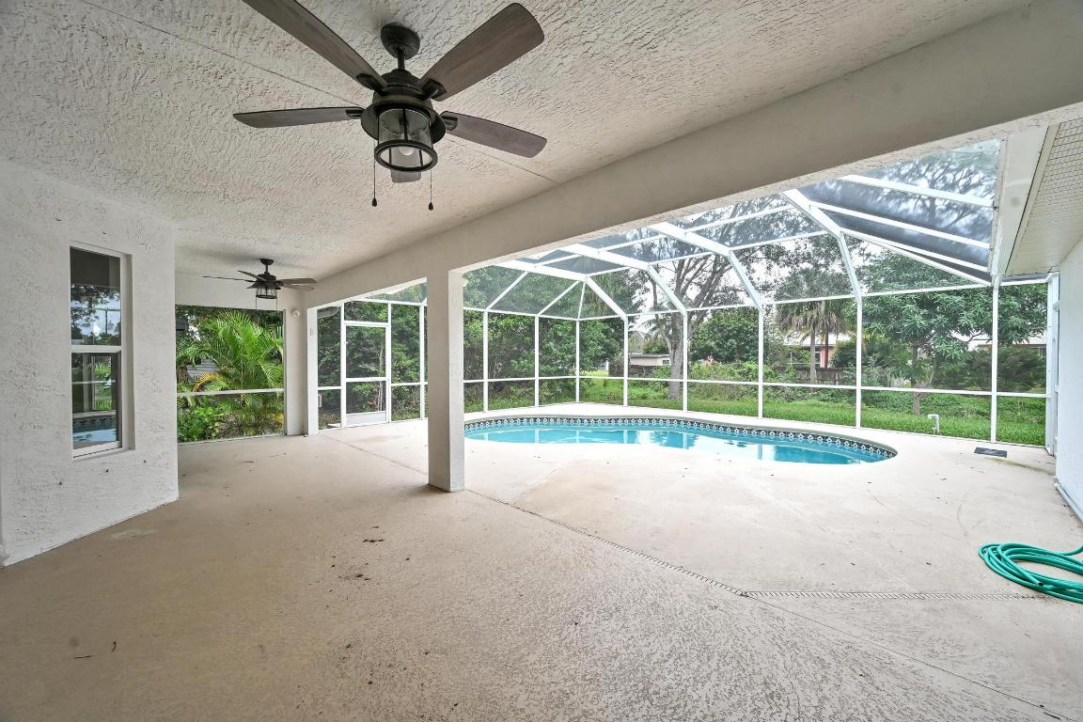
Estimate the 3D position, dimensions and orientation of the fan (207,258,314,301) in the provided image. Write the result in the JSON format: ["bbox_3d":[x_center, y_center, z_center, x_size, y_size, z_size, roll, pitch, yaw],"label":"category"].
[{"bbox_3d":[-3.661,-1.085,6.014,1.400,0.500,1.400,0,1,-44],"label":"fan"}]

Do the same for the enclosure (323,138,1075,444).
[{"bbox_3d":[1.644,-0.408,7.383,7.500,3.360,9.250,0,1,-44],"label":"enclosure"}]

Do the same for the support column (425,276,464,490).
[{"bbox_3d":[-0.981,0.200,4.661,0.175,2.190,0.406,0,1,-44],"label":"support column"}]

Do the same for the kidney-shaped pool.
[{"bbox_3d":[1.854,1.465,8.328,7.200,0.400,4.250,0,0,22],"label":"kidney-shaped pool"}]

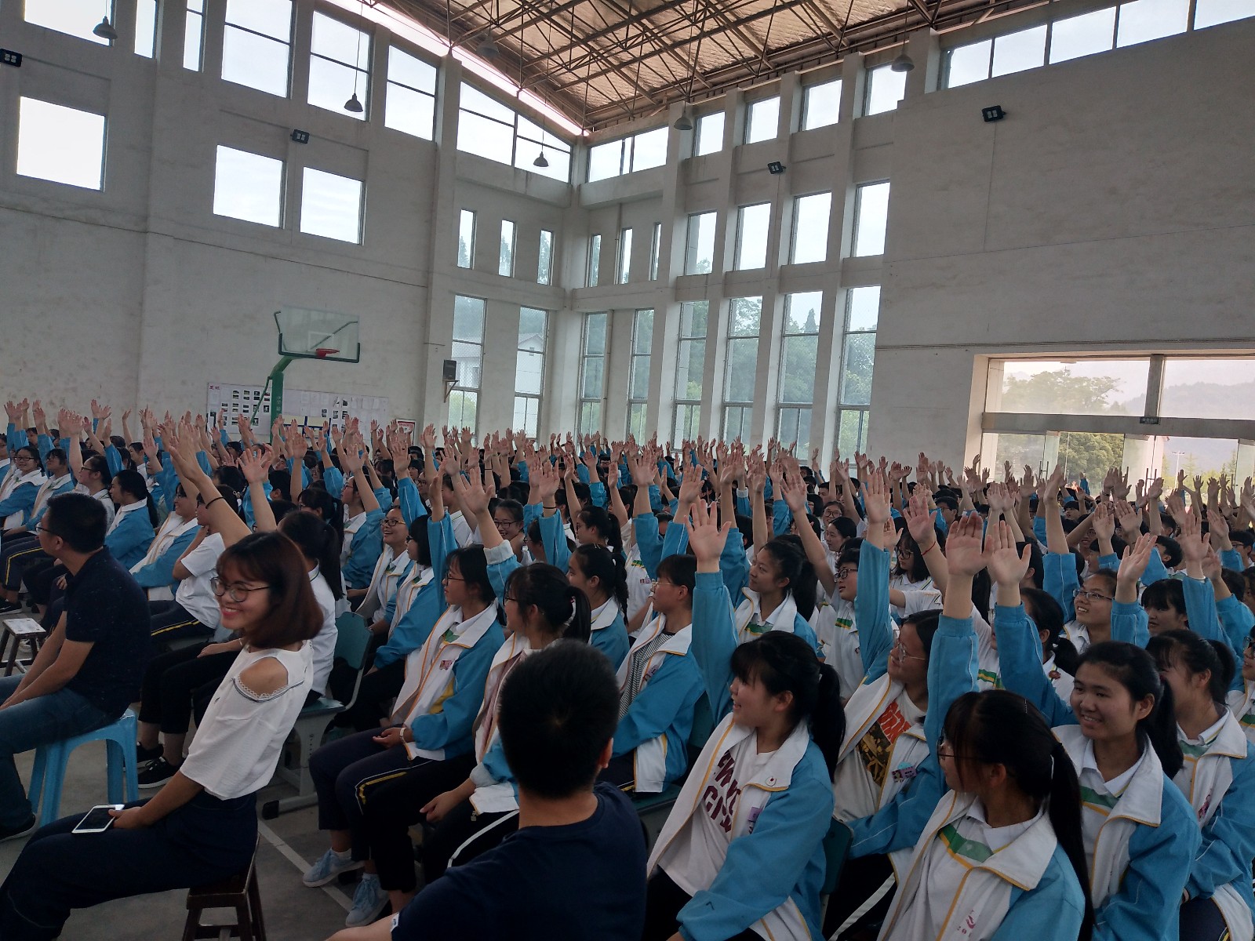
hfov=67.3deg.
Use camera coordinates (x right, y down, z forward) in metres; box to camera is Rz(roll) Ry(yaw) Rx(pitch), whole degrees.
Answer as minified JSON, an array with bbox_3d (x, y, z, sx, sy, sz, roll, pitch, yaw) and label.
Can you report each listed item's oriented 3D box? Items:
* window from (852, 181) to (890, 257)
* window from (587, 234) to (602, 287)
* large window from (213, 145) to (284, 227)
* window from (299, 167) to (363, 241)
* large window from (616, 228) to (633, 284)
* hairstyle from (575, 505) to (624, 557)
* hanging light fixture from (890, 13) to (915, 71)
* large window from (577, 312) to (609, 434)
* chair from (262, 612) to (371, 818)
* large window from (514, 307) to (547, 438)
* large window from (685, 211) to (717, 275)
[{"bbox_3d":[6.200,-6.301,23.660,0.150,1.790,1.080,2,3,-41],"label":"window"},{"bbox_3d":[-1.107,-7.110,31.938,0.150,1.770,0.620,1,3,-44],"label":"window"},{"bbox_3d":[-10.208,-7.657,25.501,1.780,1.810,0.150,2,3,-41],"label":"large window"},{"bbox_3d":[-8.239,-7.353,26.287,1.790,1.780,0.150,1,3,-44],"label":"window"},{"bbox_3d":[-0.065,-7.007,30.848,0.150,1.780,0.610,1,3,-44],"label":"large window"},{"bbox_3d":[-0.141,0.310,4.850,0.240,0.270,0.180,3,2,-18],"label":"hairstyle"},{"bbox_3d":[5.505,-8.555,18.800,0.460,1.080,0.460,1,3,-44],"label":"hanging light fixture"},{"bbox_3d":[-1.177,-3.156,32.292,0.150,4.360,1.190,2,3,-41],"label":"large window"},{"bbox_3d":[-1.378,1.009,4.012,0.460,0.800,0.400,1,3,-44],"label":"chair"},{"bbox_3d":[-3.256,-3.243,31.463,1.150,4.300,0.150,1,3,-44],"label":"large window"},{"bbox_3d":[2.183,-6.809,28.302,0.150,1.820,1.190,2,3,-41],"label":"large window"}]

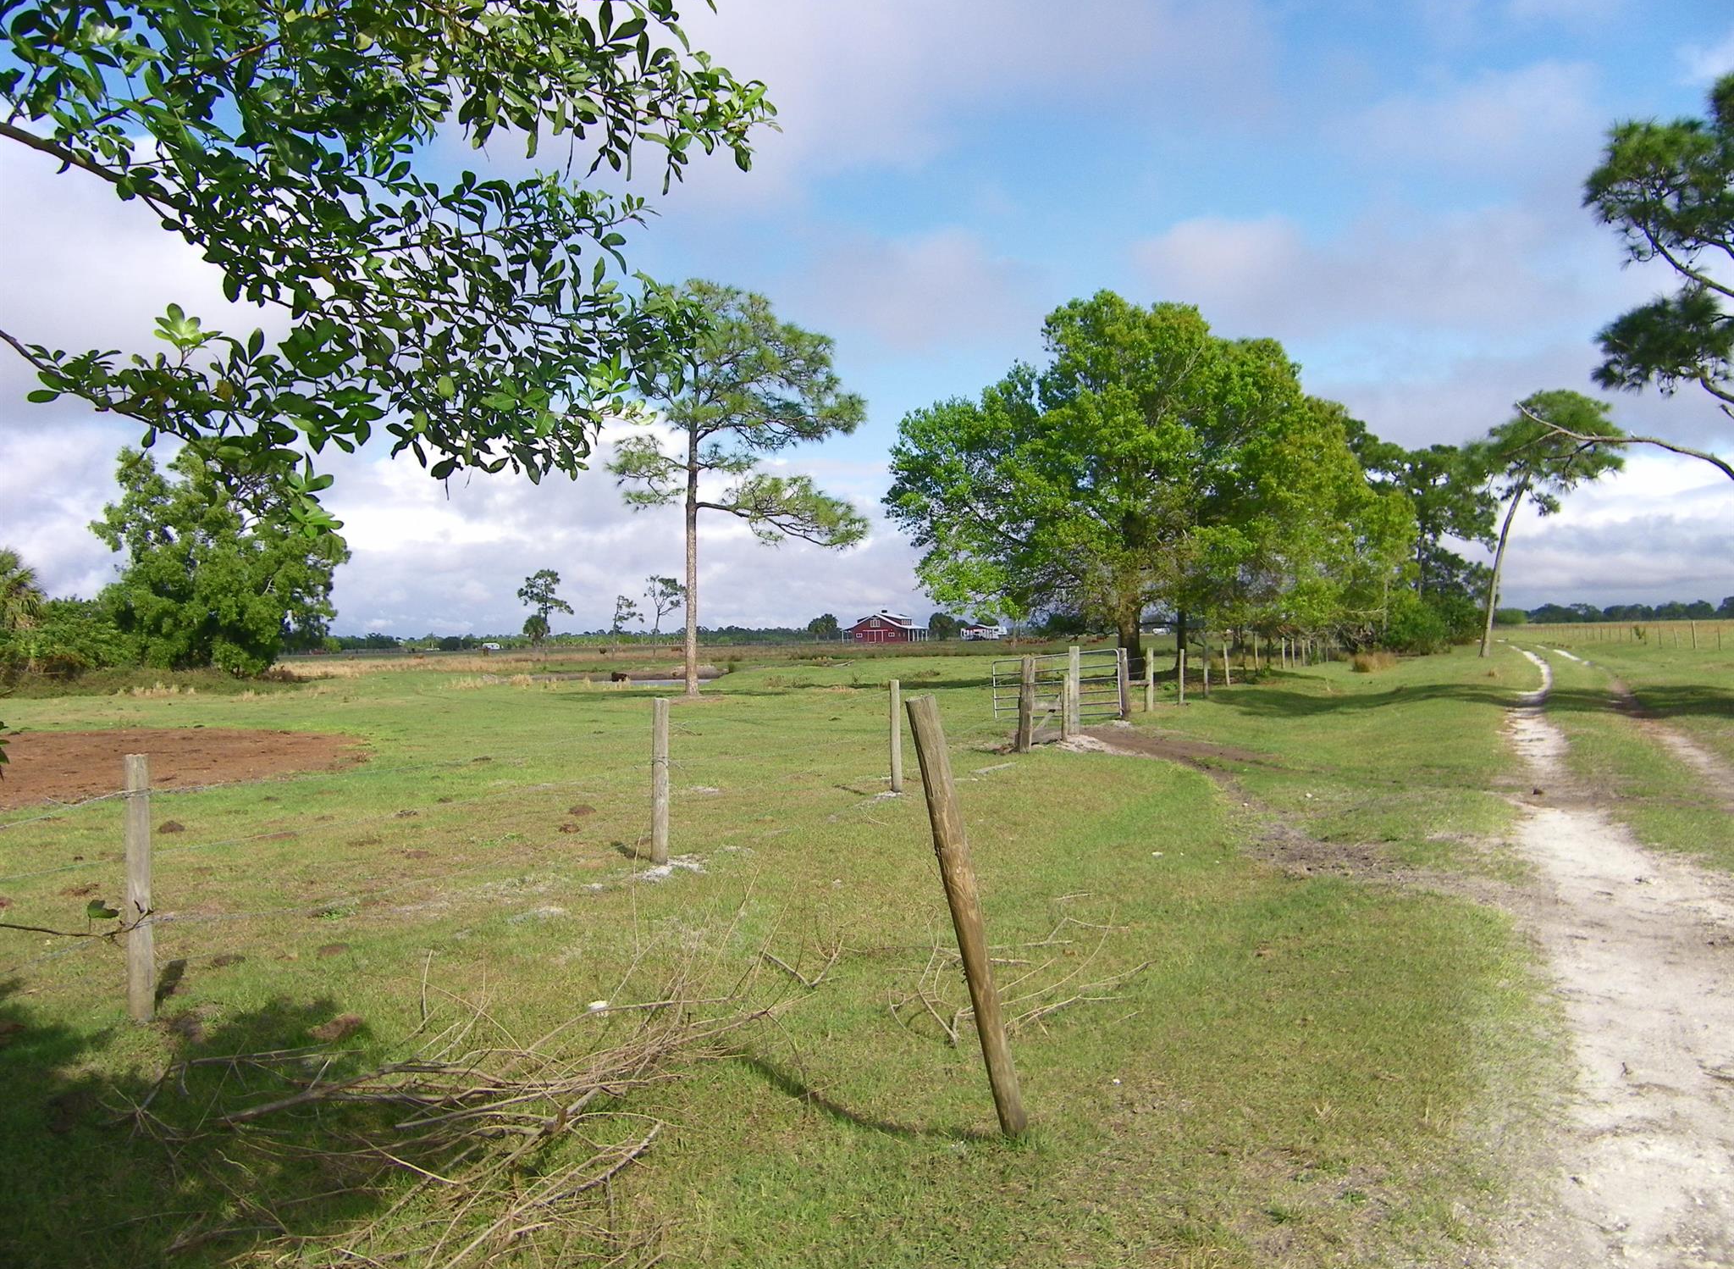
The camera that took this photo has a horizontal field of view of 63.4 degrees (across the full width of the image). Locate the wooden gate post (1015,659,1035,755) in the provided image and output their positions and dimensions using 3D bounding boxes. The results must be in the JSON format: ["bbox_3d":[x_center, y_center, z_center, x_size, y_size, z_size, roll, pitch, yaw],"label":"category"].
[{"bbox_3d":[2.222,0.979,19.500,0.180,1.330,0.180,1,0,0],"label":"wooden gate post"}]

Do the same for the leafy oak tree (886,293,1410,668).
[{"bbox_3d":[10.621,-5.682,53.000,19.759,14.384,15.500,-1,0,0],"label":"leafy oak tree"}]

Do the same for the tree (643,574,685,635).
[{"bbox_3d":[-21.947,-2.055,152.000,4.698,8.955,4.300,-1,0,0],"label":"tree"}]

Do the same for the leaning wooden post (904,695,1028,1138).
[{"bbox_3d":[0.321,0.922,4.450,0.092,1.519,0.092,-12,11,0],"label":"leaning wooden post"}]

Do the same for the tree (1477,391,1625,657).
[{"bbox_3d":[32.678,-5.274,67.000,7.053,12.683,6.600,-1,0,0],"label":"tree"}]

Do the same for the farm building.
[{"bbox_3d":[4.897,-1.861,338.000,16.500,7.900,15.000,-1,0,19],"label":"farm building"}]

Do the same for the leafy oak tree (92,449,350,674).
[{"bbox_3d":[-34.976,-3.817,76.000,13.946,12.405,12.500,-1,0,0],"label":"leafy oak tree"}]

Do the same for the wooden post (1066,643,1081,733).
[{"bbox_3d":[3.340,0.906,22.600,0.160,1.420,0.160,-1,0,0],"label":"wooden post"}]

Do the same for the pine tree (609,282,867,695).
[{"bbox_3d":[-3.900,-4.433,42.500,7.840,12.519,7.200,-1,0,0],"label":"pine tree"}]

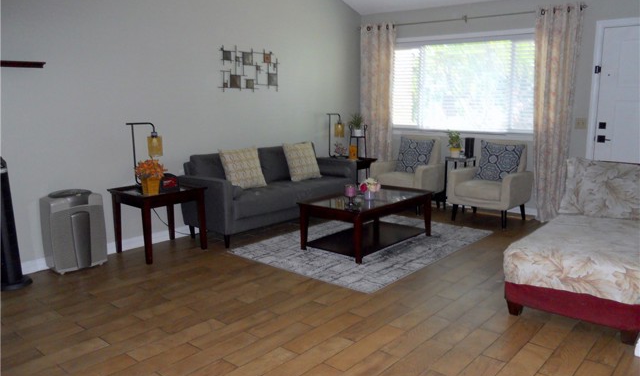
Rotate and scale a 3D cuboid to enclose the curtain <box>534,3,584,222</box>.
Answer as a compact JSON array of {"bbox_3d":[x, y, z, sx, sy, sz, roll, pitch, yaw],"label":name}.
[{"bbox_3d":[2.537,-0.776,5.603,0.480,2.290,0.140,8,13,40],"label":"curtain"}]

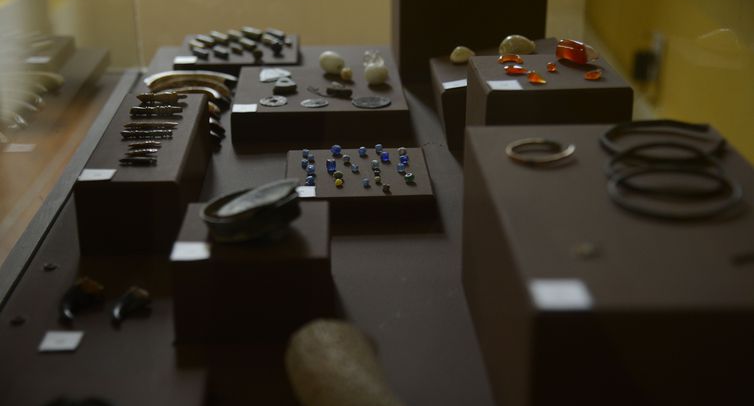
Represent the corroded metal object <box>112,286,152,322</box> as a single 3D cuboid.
[{"bbox_3d":[-0.212,0.088,0.995,0.018,0.022,0.042,11,23,26],"label":"corroded metal object"}]

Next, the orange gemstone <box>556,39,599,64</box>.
[{"bbox_3d":[0.210,-0.158,1.208,0.043,0.027,0.028,-1,21,-3],"label":"orange gemstone"}]

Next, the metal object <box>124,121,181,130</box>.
[{"bbox_3d":[-0.249,-0.086,1.269,0.059,0.008,0.009,-1,21,-3],"label":"metal object"}]

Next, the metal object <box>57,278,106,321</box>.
[{"bbox_3d":[-0.256,0.084,0.997,0.021,0.026,0.049,11,23,26],"label":"metal object"}]

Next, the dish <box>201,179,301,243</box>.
[{"bbox_3d":[-0.110,0.006,1.004,0.086,0.029,0.080,-1,21,-3],"label":"dish"}]

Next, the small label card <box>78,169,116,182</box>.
[{"bbox_3d":[-0.226,-0.023,0.932,0.026,0.002,0.027,-1,22,-2],"label":"small label card"}]

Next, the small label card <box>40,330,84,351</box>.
[{"bbox_3d":[-0.223,0.097,0.814,0.026,0.002,0.027,-1,22,-2],"label":"small label card"}]

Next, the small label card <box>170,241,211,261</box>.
[{"bbox_3d":[-0.124,0.032,0.771,0.026,0.002,0.027,-1,22,-4],"label":"small label card"}]

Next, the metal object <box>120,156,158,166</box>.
[{"bbox_3d":[-0.240,-0.042,1.156,0.037,0.008,0.009,-1,21,-3],"label":"metal object"}]

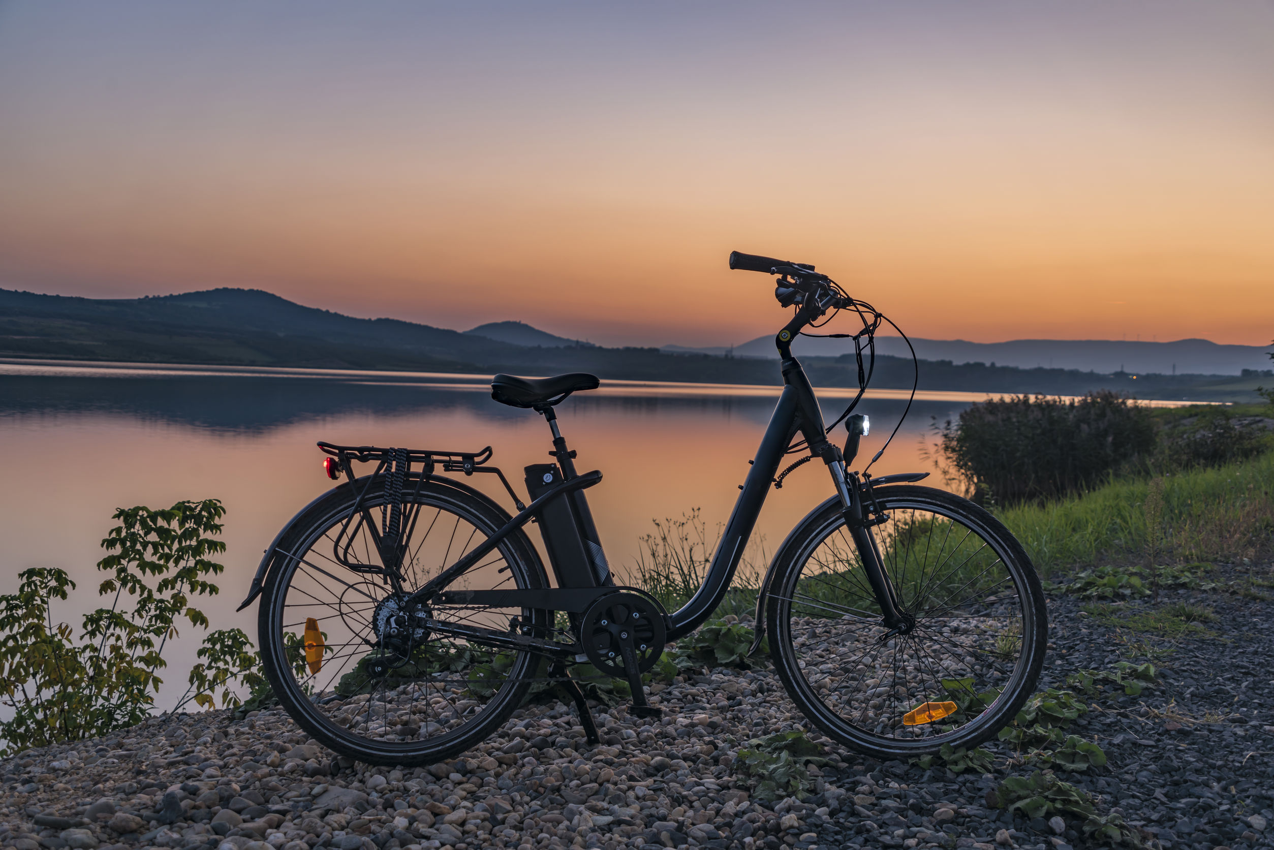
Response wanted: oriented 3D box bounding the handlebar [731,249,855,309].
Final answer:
[{"bbox_3d":[0.365,-0.338,3.554,0.230,0.140,0.600,2,4,9],"label":"handlebar"}]

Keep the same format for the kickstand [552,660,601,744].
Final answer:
[{"bbox_3d":[-0.143,0.659,3.521,0.115,0.220,0.150,2,2,-9],"label":"kickstand"}]

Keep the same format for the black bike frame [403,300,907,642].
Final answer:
[{"bbox_3d":[0.064,0.103,3.469,1.180,0.810,0.160,2,-3,-9],"label":"black bike frame"}]

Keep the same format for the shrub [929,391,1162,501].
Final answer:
[{"bbox_3d":[5.029,0.276,18.300,2.600,1.400,2.100,3,2,15],"label":"shrub"}]

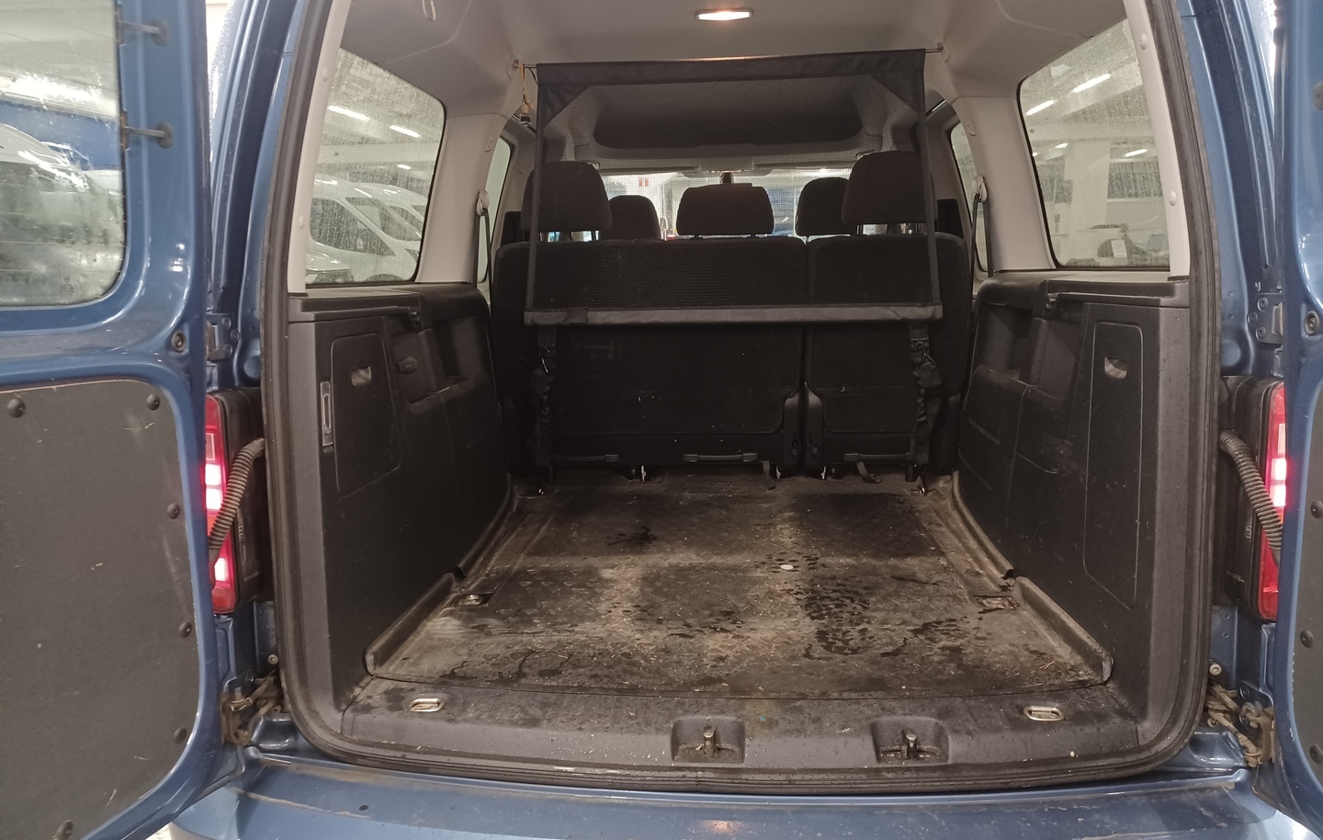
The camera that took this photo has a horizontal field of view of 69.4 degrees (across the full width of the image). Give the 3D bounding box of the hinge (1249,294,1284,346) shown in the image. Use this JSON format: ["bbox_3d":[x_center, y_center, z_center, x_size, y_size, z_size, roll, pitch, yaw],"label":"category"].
[{"bbox_3d":[0.737,-0.121,1.161,0.047,0.062,0.040,0,10,4],"label":"hinge"}]

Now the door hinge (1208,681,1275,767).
[{"bbox_3d":[0.751,0.395,1.239,0.078,0.098,0.065,0,10,4],"label":"door hinge"}]

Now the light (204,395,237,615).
[{"bbox_3d":[-0.646,0.115,1.339,0.155,0.305,0.140,0,10,4],"label":"light"}]

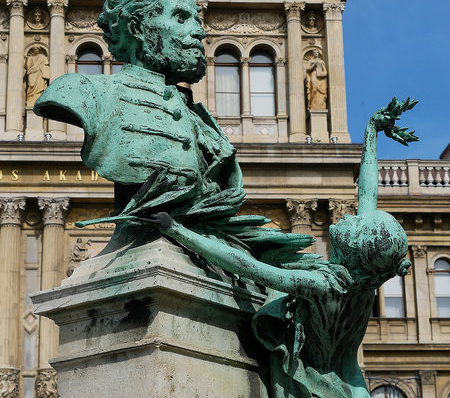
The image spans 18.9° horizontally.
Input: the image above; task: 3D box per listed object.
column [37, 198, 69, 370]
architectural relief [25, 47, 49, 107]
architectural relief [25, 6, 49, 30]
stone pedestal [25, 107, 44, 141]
[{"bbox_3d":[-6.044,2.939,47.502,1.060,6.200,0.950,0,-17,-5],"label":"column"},{"bbox_3d":[-6.539,-4.150,47.168,0.799,2.312,0.650,0,-19,-4],"label":"architectural relief"},{"bbox_3d":[-7.107,-6.845,50.989,0.880,0.900,0.220,0,-17,-5],"label":"architectural relief"},{"bbox_3d":[-6.539,-2.485,46.487,0.634,1.237,0.620,0,-19,-4],"label":"stone pedestal"}]

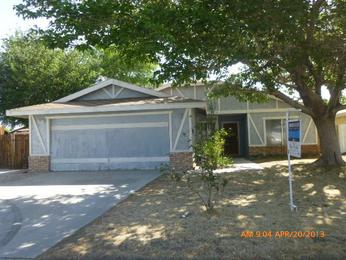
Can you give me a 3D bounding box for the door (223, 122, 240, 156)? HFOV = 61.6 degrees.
[{"bbox_3d":[3.781,0.591,18.797,0.980,2.080,0.100,-2,-3,7],"label":"door"}]

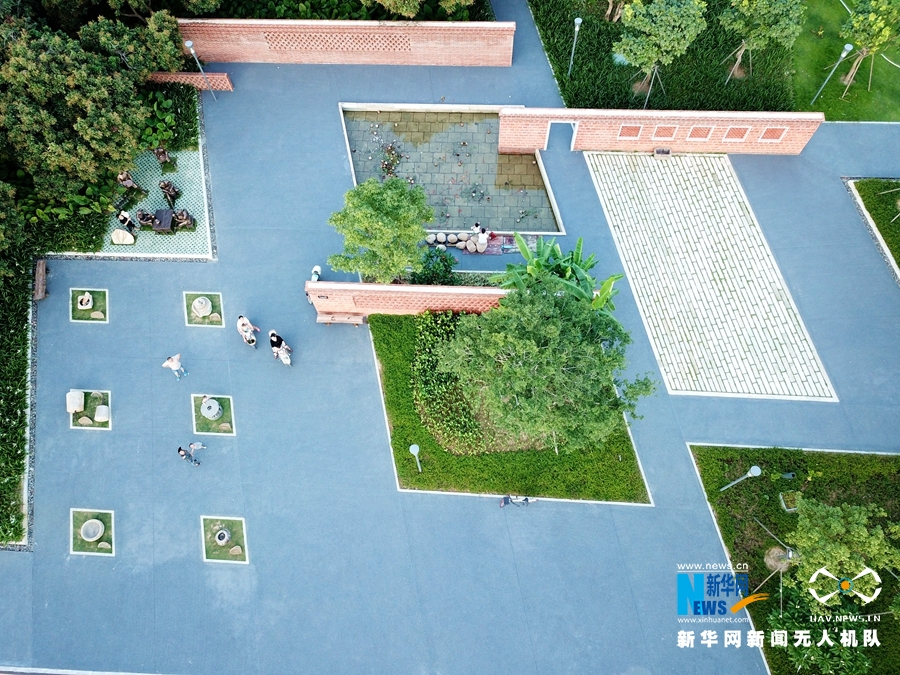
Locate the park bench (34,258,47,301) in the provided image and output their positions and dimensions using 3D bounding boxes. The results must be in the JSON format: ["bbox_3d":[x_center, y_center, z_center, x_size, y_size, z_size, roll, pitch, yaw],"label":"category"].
[{"bbox_3d":[-17.626,-2.391,29.338,0.400,0.440,1.900,-11,67,-3],"label":"park bench"}]

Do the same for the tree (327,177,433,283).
[{"bbox_3d":[-2.605,-3.653,26.601,4.000,5.600,4.000,2,67,3],"label":"tree"}]

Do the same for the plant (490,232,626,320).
[{"bbox_3d":[4.237,-2.297,26.946,5.000,3.500,3.400,2,67,3],"label":"plant"}]

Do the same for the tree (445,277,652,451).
[{"bbox_3d":[3.351,1.198,24.106,7.000,6.000,6.300,2,67,3],"label":"tree"}]

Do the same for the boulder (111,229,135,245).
[{"bbox_3d":[-14.575,-4.486,30.112,0.840,0.500,0.500,2,67,3],"label":"boulder"}]

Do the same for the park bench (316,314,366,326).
[{"bbox_3d":[-4.525,-0.645,28.175,1.900,0.440,0.380,2,67,3],"label":"park bench"}]

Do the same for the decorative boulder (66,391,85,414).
[{"bbox_3d":[-14.962,2.597,27.008,0.620,0.620,0.820,-11,67,-3],"label":"decorative boulder"}]

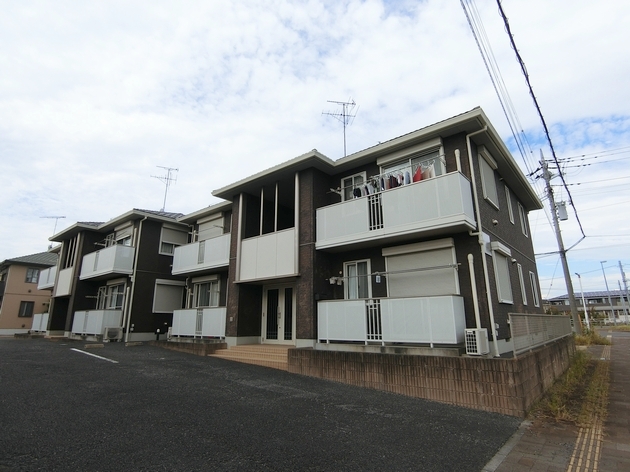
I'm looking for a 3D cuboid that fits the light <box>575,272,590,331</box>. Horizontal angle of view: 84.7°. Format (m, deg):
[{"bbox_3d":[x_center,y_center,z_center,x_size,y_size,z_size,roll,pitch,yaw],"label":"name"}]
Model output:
[{"bbox_3d":[20.304,5.219,26.149,0.600,4.817,0.300,-12,-18,39],"label":"light"}]

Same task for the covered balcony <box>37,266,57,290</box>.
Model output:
[{"bbox_3d":[-16.538,2.761,22.023,4.138,1.210,0.917,-12,-18,39],"label":"covered balcony"}]

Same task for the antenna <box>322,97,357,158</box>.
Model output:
[{"bbox_3d":[1.358,-5.097,17.465,1.750,4.094,1.600,1,-14,-7],"label":"antenna"}]

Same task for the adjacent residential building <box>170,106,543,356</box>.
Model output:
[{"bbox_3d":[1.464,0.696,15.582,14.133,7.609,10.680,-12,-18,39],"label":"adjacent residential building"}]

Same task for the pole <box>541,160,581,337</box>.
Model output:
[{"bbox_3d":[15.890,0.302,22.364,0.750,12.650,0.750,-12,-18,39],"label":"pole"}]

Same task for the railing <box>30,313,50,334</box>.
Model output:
[{"bbox_3d":[-16.366,5.349,21.219,3.694,1.050,0.854,-12,-18,39],"label":"railing"}]

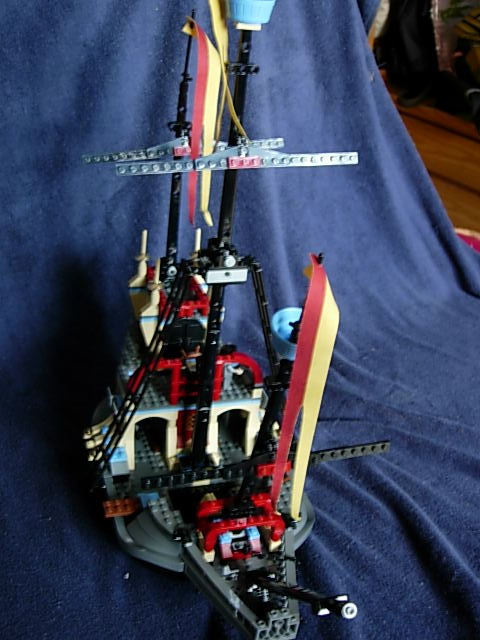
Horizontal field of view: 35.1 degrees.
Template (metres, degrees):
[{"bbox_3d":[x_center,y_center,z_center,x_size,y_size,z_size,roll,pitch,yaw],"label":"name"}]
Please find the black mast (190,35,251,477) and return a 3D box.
[{"bbox_3d":[-0.017,-0.033,0.617,0.015,0.383,0.015,-3,28,-19],"label":"black mast"}]

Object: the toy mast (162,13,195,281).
[{"bbox_3d":[-0.056,-0.151,0.702,0.014,0.251,0.014,-2,28,-20],"label":"toy mast"}]

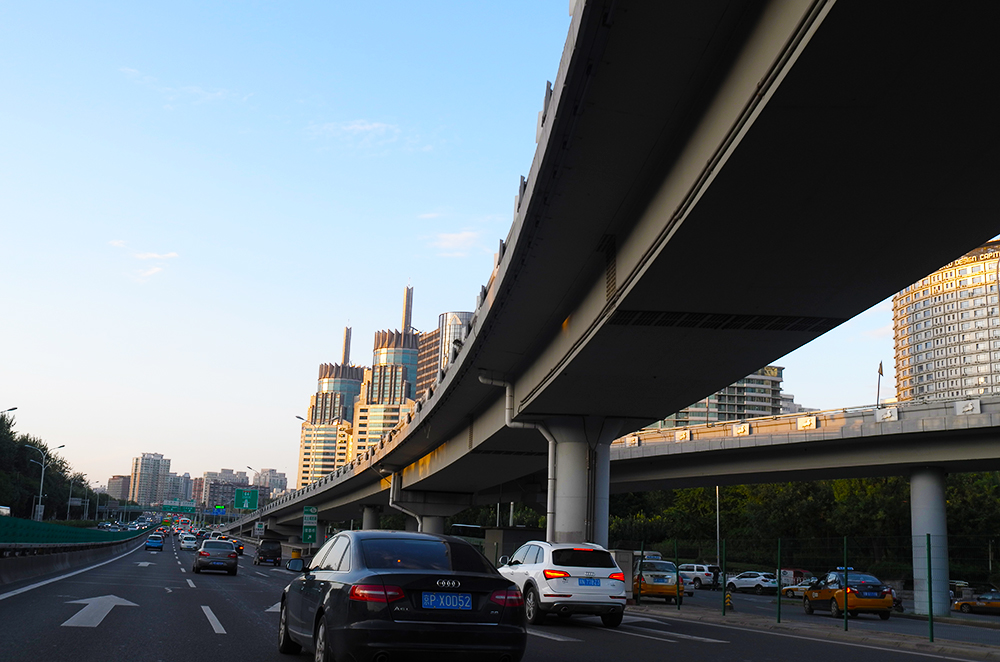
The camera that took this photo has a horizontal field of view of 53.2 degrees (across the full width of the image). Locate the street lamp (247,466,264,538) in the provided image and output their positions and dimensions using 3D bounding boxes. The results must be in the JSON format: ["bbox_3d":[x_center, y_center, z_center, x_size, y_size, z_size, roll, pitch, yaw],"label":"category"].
[{"bbox_3d":[-30.724,22.450,126.919,2.500,10.170,0.400,7,-12,-18],"label":"street lamp"}]

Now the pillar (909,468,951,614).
[{"bbox_3d":[15.428,7.519,35.727,1.270,5.155,1.270,3,-12,0],"label":"pillar"}]

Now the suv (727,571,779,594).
[{"bbox_3d":[19.763,19.673,78.000,1.830,1.660,4.400,13,-15,-39],"label":"suv"}]

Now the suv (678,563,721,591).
[{"bbox_3d":[15.282,19.309,78.500,1.960,1.880,4.950,11,-14,-34],"label":"suv"}]

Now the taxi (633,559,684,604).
[{"bbox_3d":[5.460,8.838,35.464,1.760,1.530,4.500,2,-12,3],"label":"taxi"}]

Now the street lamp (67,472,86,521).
[{"bbox_3d":[-87.974,34.945,206.287,5.000,10.814,0.500,7,-12,-18],"label":"street lamp"}]

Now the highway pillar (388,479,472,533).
[{"bbox_3d":[-4.545,13.444,69.274,5.400,6.217,2.200,6,-12,-15],"label":"highway pillar"}]

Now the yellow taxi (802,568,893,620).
[{"bbox_3d":[11.892,9.008,34.263,1.780,1.540,4.550,3,-12,-1],"label":"yellow taxi"}]

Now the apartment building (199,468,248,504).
[{"bbox_3d":[-332.848,199.336,1206.478,52.000,63.352,30.000,6,-12,-14],"label":"apartment building"}]

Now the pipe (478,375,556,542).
[{"bbox_3d":[0.493,5.612,37.282,3.100,7.820,0.350,4,-12,-6],"label":"pipe"}]

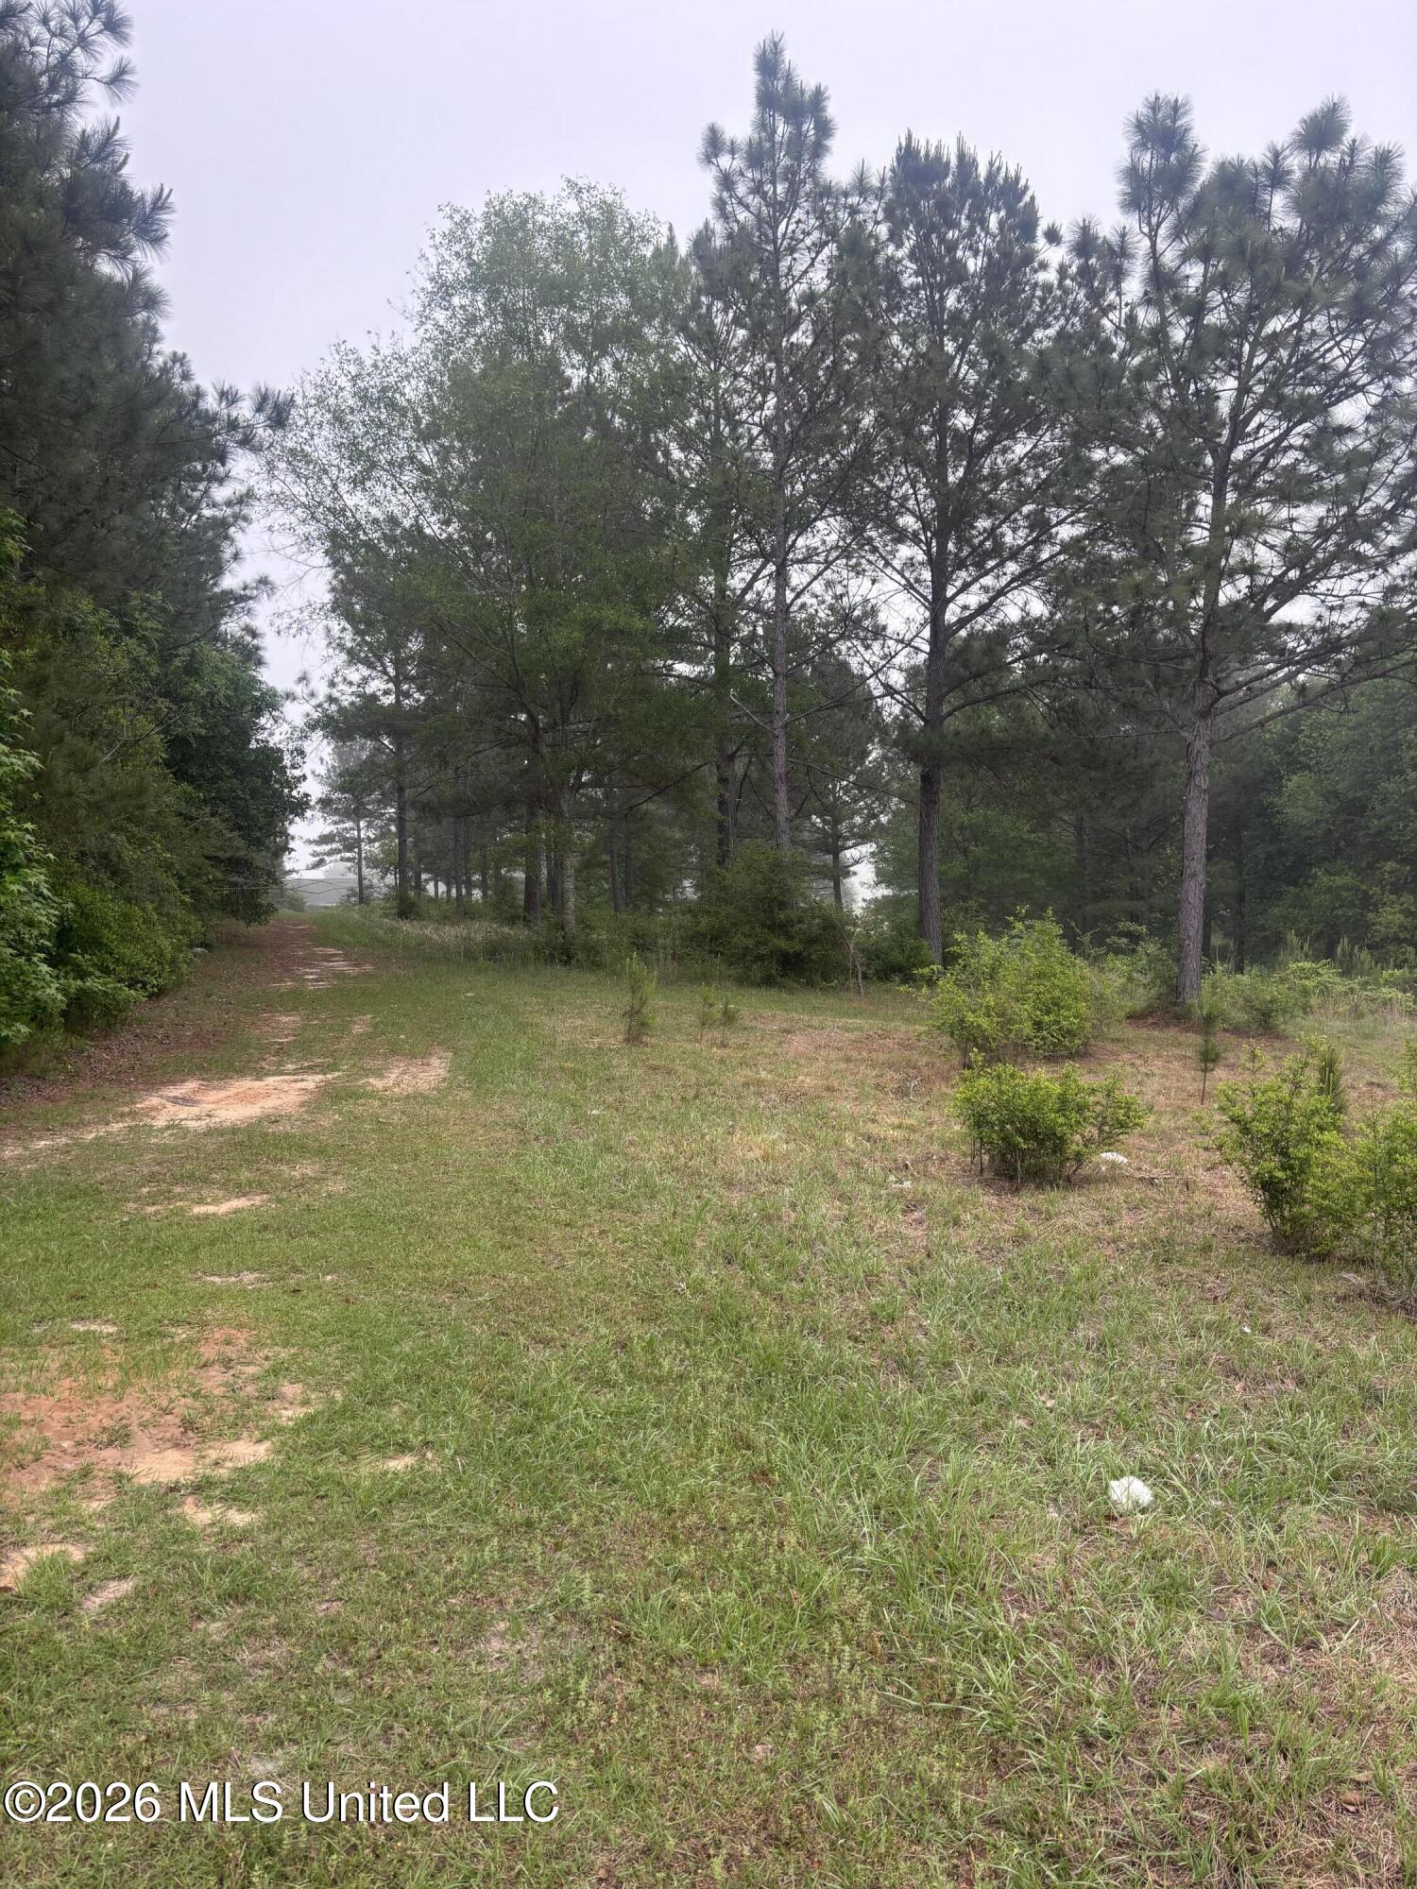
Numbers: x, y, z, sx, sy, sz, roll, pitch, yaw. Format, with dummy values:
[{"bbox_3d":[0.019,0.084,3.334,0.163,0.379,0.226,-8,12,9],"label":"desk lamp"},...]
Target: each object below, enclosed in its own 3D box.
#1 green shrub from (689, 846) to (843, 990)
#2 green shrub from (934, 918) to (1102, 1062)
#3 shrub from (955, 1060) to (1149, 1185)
[{"bbox_3d":[1.032,-0.543,24.197,2.500,2.350,2.200,0,2,0],"label":"green shrub"},{"bbox_3d":[2.897,0.391,13.424,1.500,1.300,1.350,0,2,0],"label":"green shrub"},{"bbox_3d":[1.900,0.938,7.841,1.000,0.630,0.850,0,2,0],"label":"shrub"}]

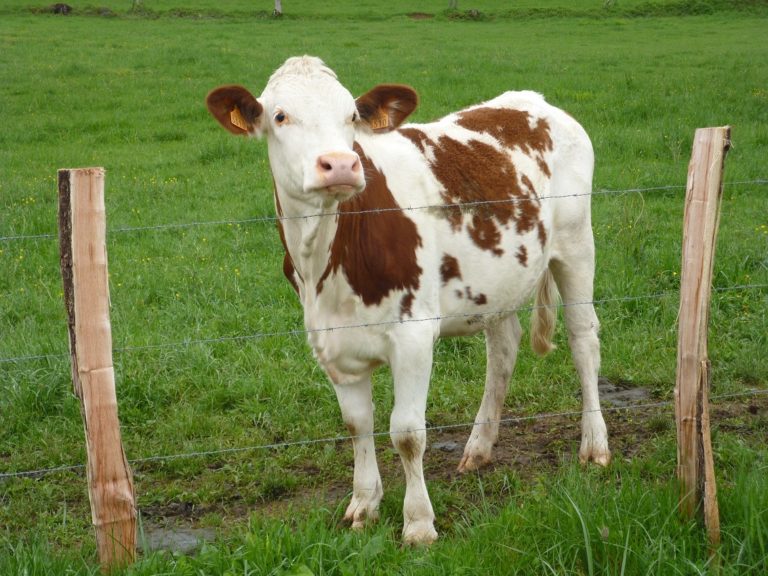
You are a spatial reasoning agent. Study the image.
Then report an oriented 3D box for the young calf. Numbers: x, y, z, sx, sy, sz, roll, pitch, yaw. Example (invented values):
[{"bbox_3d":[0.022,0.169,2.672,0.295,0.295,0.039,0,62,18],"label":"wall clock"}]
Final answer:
[{"bbox_3d":[0.171,-0.044,4.984,0.540,1.390,1.380,9,14,37],"label":"young calf"}]

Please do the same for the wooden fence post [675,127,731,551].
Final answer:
[{"bbox_3d":[0.891,0.153,4.340,0.125,1.203,0.100,-2,12,-5],"label":"wooden fence post"}]

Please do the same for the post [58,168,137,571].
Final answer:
[{"bbox_3d":[-0.769,0.236,4.188,0.140,1.116,0.110,-3,12,-5],"label":"post"}]

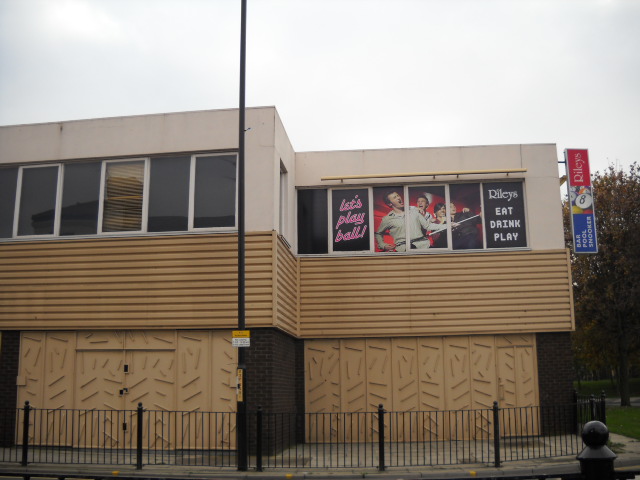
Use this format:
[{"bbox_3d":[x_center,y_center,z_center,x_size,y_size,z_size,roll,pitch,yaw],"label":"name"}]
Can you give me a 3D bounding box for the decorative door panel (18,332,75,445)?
[{"bbox_3d":[-5.704,3.080,14.667,1.240,2.288,0.100,-2,-12,7],"label":"decorative door panel"}]

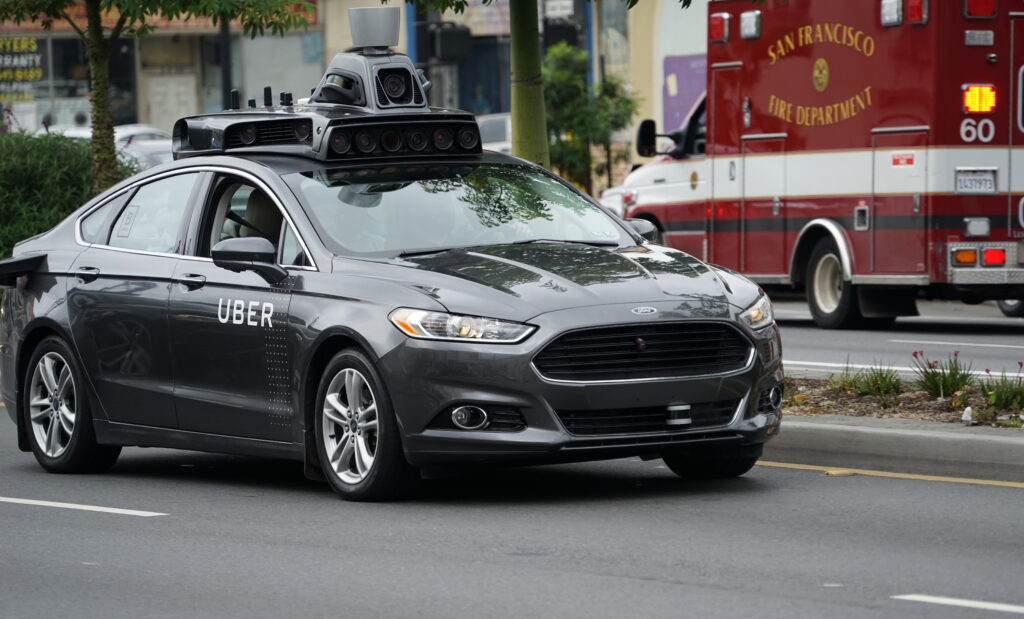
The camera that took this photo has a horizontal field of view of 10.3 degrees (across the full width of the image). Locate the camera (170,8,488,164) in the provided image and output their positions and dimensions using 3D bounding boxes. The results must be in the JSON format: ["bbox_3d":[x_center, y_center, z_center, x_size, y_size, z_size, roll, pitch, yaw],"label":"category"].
[{"bbox_3d":[-0.787,-1.012,25.663,1.040,0.680,1.210,-3,3,-30],"label":"camera"}]

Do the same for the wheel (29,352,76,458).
[{"bbox_3d":[-2.041,0.437,26.329,0.180,0.487,0.487,-3,3,-30],"label":"wheel"}]

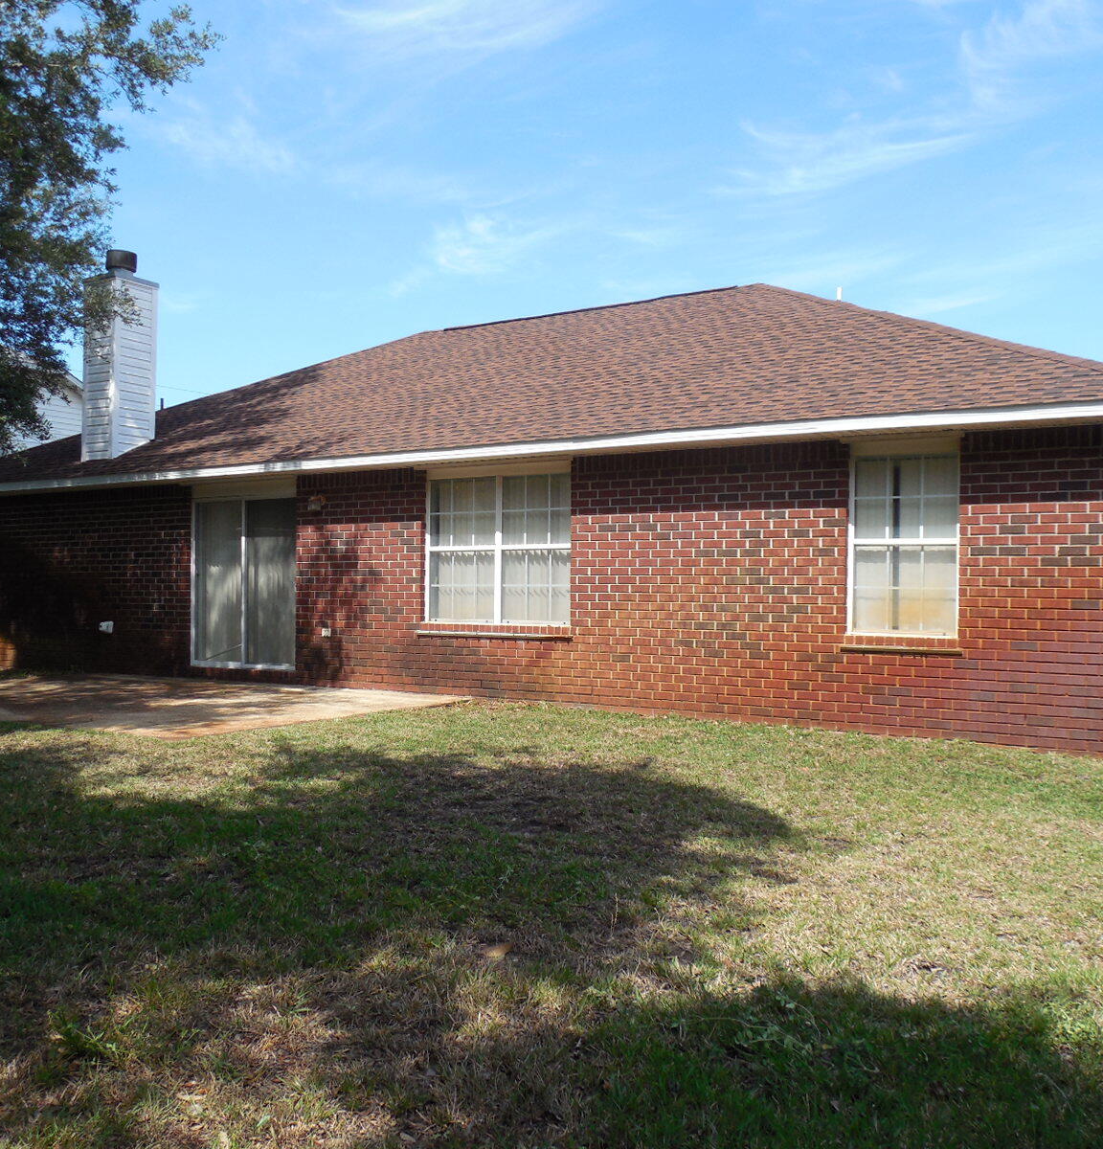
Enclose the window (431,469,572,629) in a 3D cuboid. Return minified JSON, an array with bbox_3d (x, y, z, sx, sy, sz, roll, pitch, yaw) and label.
[{"bbox_3d":[-0.553,-0.240,11.279,1.810,1.500,0.100,0,-1,32],"label":"window"}]

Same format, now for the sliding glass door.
[{"bbox_3d":[-3.694,0.107,13.284,1.810,2.000,0.120,0,-1,32],"label":"sliding glass door"}]

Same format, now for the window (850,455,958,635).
[{"bbox_3d":[2.894,-0.232,9.084,0.900,1.500,0.100,0,-1,32],"label":"window"}]

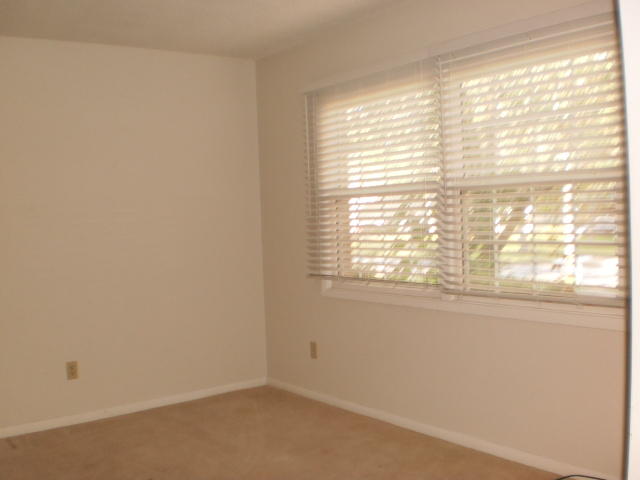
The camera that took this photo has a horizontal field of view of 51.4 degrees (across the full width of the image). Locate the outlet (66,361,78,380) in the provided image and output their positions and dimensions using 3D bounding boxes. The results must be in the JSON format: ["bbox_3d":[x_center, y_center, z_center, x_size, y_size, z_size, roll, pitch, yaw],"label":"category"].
[{"bbox_3d":[-1.532,0.809,4.120,0.072,0.115,0.012,-4,3,-38],"label":"outlet"}]

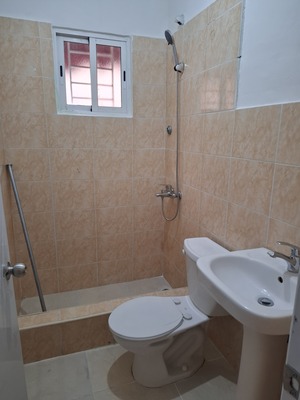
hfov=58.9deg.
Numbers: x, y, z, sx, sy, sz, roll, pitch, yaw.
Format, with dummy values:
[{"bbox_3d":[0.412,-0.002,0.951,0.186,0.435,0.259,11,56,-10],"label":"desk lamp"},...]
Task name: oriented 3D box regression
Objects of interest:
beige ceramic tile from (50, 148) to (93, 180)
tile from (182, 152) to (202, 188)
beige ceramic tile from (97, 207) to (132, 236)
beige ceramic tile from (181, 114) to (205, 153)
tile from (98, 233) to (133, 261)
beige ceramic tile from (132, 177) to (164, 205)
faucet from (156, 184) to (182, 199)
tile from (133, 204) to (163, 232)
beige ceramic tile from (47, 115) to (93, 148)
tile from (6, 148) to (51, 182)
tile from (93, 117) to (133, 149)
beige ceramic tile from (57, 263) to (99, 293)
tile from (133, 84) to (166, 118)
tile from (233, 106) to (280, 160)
[{"bbox_3d":[-0.610,-0.276,2.090,0.329,0.248,0.010,-4,14,-19],"label":"beige ceramic tile"},{"bbox_3d":[0.288,-0.227,1.944,0.010,0.250,0.327,-4,15,-19],"label":"tile"},{"bbox_3d":[-0.307,0.178,2.325,0.330,0.250,0.012,-4,14,-19],"label":"beige ceramic tile"},{"bbox_3d":[0.293,-0.457,1.846,0.010,0.248,0.319,-4,14,-19],"label":"beige ceramic tile"},{"bbox_3d":[-0.310,0.425,2.372,0.329,0.248,0.010,-4,14,-19],"label":"tile"},{"bbox_3d":[-0.015,-0.077,2.358,0.283,0.248,0.010,-4,14,-19],"label":"beige ceramic tile"},{"bbox_3d":[0.131,-0.073,2.138,0.180,0.120,0.205,-4,15,-19],"label":"faucet"},{"bbox_3d":[-0.019,0.164,2.416,0.283,0.248,0.010,-4,14,-19],"label":"tile"},{"bbox_3d":[-0.606,-0.518,2.032,0.329,0.248,0.010,-4,14,-19],"label":"beige ceramic tile"},{"bbox_3d":[-0.908,-0.257,2.000,0.305,0.250,0.010,-4,15,-19],"label":"tile"},{"bbox_3d":[-0.295,-0.544,2.155,0.330,0.250,0.012,-4,14,-19],"label":"tile"},{"bbox_3d":[-0.624,0.684,2.341,0.327,0.233,0.010,-4,15,-19],"label":"beige ceramic tile"},{"bbox_3d":[-0.005,-0.813,2.181,0.283,0.248,0.010,-4,14,-19],"label":"tile"},{"bbox_3d":[0.505,-0.323,1.304,0.012,0.250,0.330,-4,14,-19],"label":"tile"}]

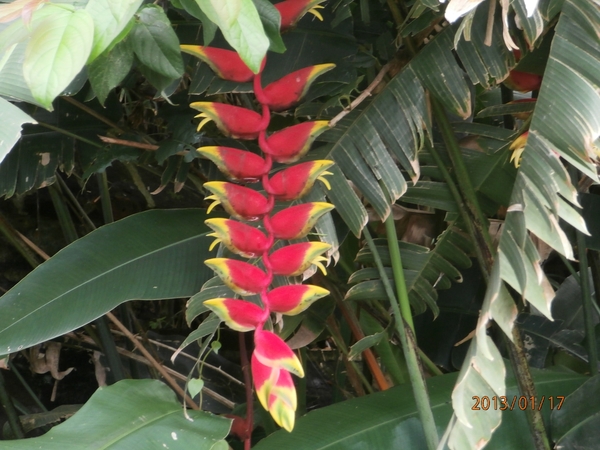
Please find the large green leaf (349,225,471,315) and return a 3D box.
[{"bbox_3d":[0.129,0.055,3.400,0.150,0.105,0.075,0,5,0],"label":"large green leaf"}]

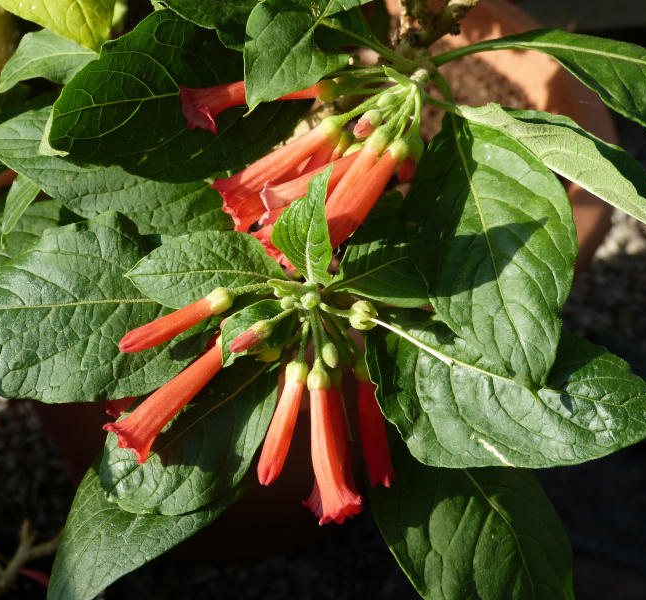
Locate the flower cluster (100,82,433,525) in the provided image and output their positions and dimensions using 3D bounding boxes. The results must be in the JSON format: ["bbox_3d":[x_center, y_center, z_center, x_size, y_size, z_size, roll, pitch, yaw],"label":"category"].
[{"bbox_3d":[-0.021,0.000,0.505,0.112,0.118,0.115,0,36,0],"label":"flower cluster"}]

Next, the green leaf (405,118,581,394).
[{"bbox_3d":[0.062,-0.018,0.510,0.058,0.022,0.108,-10,69,-9],"label":"green leaf"}]

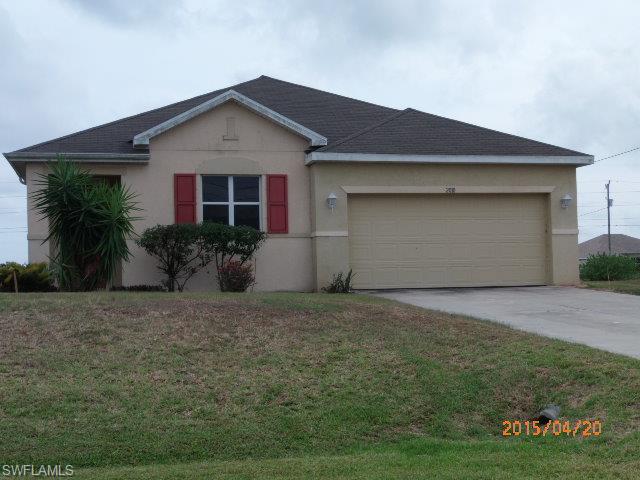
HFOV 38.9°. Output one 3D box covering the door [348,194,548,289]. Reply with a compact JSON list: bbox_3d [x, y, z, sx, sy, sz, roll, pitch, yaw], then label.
[{"bbox_3d":[2.958,0.017,20.708,4.882,2.162,0.200,-1,-2,-12],"label":"door"}]

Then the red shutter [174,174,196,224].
[{"bbox_3d":[-2.955,-0.799,19.906,0.479,1.298,0.050,-1,-2,-12],"label":"red shutter"}]

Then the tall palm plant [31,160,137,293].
[{"bbox_3d":[-4.747,-0.309,18.340,2.000,2.660,1.900,-1,-2,-12],"label":"tall palm plant"}]

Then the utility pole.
[{"bbox_3d":[28.671,-0.916,89.796,0.700,10.000,0.500,-1,-2,-12],"label":"utility pole"}]

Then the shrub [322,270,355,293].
[{"bbox_3d":[0.400,0.909,19.603,0.670,0.490,0.550,-1,-2,-12],"label":"shrub"}]

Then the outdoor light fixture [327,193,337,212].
[{"bbox_3d":[0.256,-0.814,19.936,0.210,0.440,0.220,-1,-2,-12],"label":"outdoor light fixture"}]

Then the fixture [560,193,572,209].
[{"bbox_3d":[5.756,-0.910,21.129,0.230,0.380,0.230,-1,-2,-12],"label":"fixture"}]

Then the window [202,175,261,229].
[{"bbox_3d":[-1.968,-0.815,20.182,1.302,1.278,0.100,-1,-2,-12],"label":"window"}]

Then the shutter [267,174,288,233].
[{"bbox_3d":[-0.951,-0.805,20.340,0.494,1.335,0.050,-1,-2,-12],"label":"shutter"}]

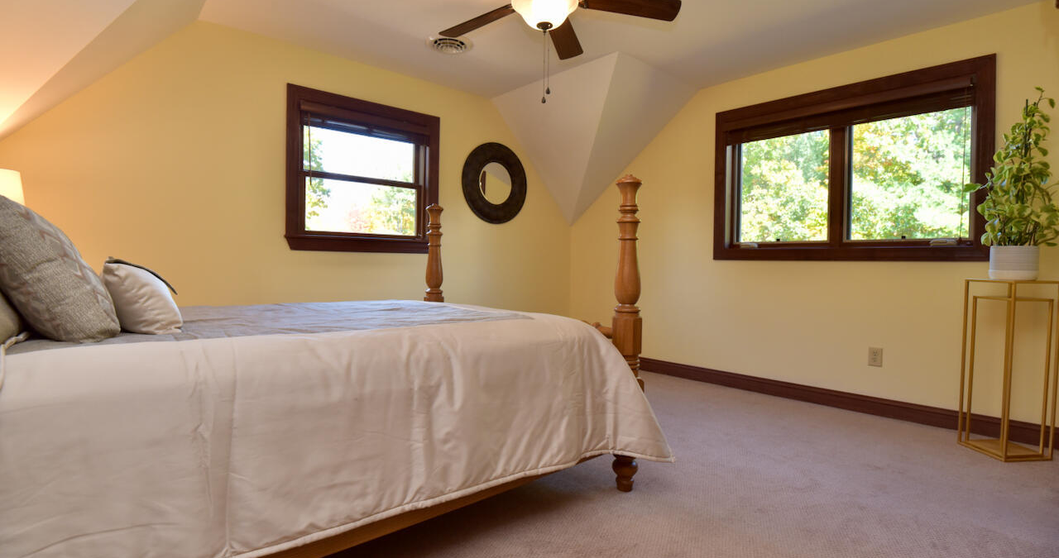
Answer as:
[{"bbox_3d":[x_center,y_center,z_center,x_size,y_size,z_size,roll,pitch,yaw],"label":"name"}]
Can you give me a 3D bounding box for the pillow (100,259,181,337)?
[{"bbox_3d":[-1.088,0.051,1.410,0.400,0.245,0.140,3,39,47],"label":"pillow"}]

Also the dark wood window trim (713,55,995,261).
[{"bbox_3d":[2.015,-0.692,3.353,0.090,1.140,1.610,-2,3,-43],"label":"dark wood window trim"}]

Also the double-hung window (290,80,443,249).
[{"bbox_3d":[-1.141,-0.729,3.611,1.145,1.065,0.090,-2,3,-43],"label":"double-hung window"}]

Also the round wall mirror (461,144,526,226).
[{"bbox_3d":[-0.282,-0.832,4.349,0.700,0.700,0.045,-2,3,-43],"label":"round wall mirror"}]

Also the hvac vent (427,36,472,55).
[{"bbox_3d":[-0.512,-1.474,3.202,0.290,0.040,0.290,0,2,0],"label":"hvac vent"}]

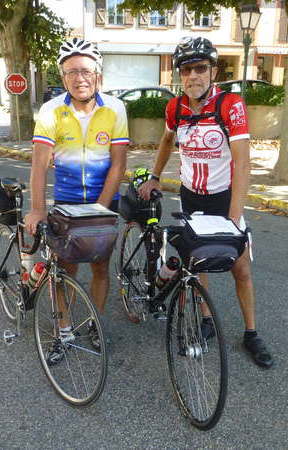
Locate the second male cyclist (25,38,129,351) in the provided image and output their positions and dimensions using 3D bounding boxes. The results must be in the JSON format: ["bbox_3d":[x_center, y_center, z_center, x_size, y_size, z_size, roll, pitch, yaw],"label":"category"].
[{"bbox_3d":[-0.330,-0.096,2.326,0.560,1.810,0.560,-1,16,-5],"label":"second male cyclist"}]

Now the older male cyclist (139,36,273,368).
[{"bbox_3d":[0.360,-0.115,2.403,0.720,1.810,0.580,2,16,4],"label":"older male cyclist"}]

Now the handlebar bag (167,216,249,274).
[{"bbox_3d":[0.292,0.082,1.869,0.250,0.190,0.220,3,15,-13],"label":"handlebar bag"}]

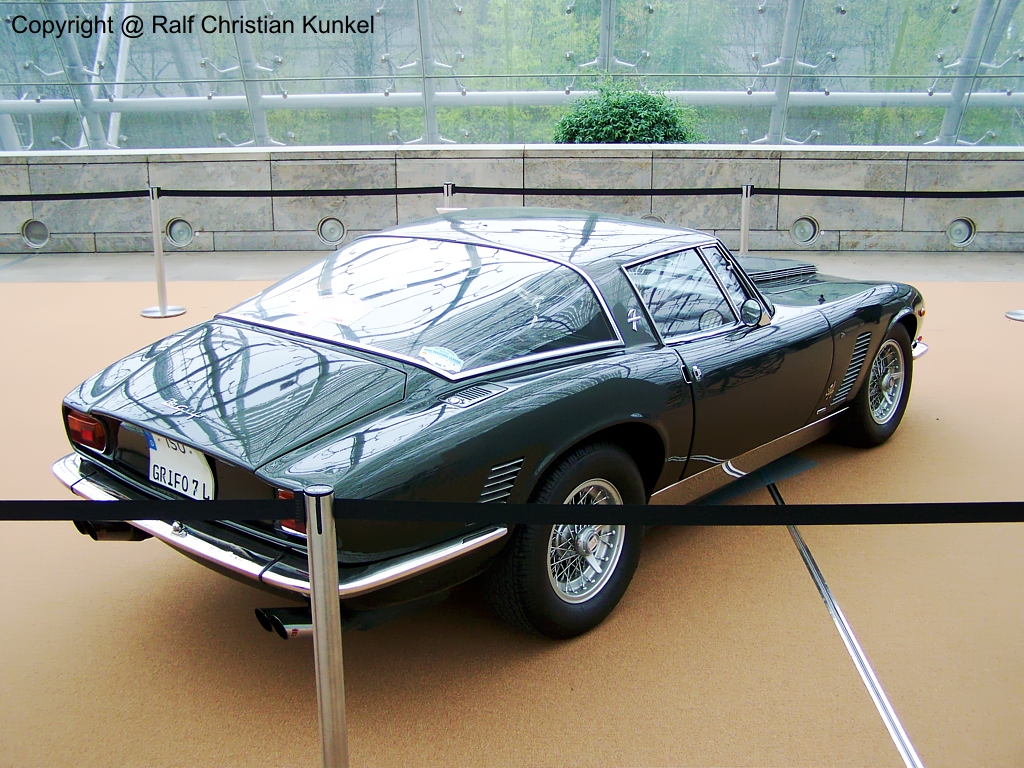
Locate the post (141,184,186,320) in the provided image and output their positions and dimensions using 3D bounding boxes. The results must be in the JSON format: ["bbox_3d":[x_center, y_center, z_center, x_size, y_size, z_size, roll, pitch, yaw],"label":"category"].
[{"bbox_3d":[-2.700,-1.009,8.629,0.340,0.965,0.340,-5,16,-17],"label":"post"}]

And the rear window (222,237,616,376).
[{"bbox_3d":[-0.352,-0.331,3.995,1.380,0.270,0.830,13,20,39],"label":"rear window"}]

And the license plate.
[{"bbox_3d":[-0.994,0.241,3.367,0.330,0.185,0.025,13,21,38],"label":"license plate"}]

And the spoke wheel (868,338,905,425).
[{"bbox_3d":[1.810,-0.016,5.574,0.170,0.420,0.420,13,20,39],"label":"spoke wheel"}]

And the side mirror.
[{"bbox_3d":[0.943,-0.279,4.316,0.075,0.115,0.110,-12,19,-36],"label":"side mirror"}]

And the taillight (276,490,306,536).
[{"bbox_3d":[-0.557,0.363,3.054,0.195,0.120,0.060,13,21,38],"label":"taillight"}]

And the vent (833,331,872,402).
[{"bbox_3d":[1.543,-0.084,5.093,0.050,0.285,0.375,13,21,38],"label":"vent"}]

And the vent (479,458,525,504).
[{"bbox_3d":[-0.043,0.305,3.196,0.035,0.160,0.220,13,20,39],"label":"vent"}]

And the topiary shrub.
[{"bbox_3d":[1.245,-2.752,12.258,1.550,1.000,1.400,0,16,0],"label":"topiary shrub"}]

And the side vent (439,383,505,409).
[{"bbox_3d":[-0.116,0.038,3.364,0.110,0.040,0.210,24,31,33],"label":"side vent"}]

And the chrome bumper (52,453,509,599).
[{"bbox_3d":[-0.852,0.325,3.544,1.660,0.120,0.650,13,20,39],"label":"chrome bumper"}]

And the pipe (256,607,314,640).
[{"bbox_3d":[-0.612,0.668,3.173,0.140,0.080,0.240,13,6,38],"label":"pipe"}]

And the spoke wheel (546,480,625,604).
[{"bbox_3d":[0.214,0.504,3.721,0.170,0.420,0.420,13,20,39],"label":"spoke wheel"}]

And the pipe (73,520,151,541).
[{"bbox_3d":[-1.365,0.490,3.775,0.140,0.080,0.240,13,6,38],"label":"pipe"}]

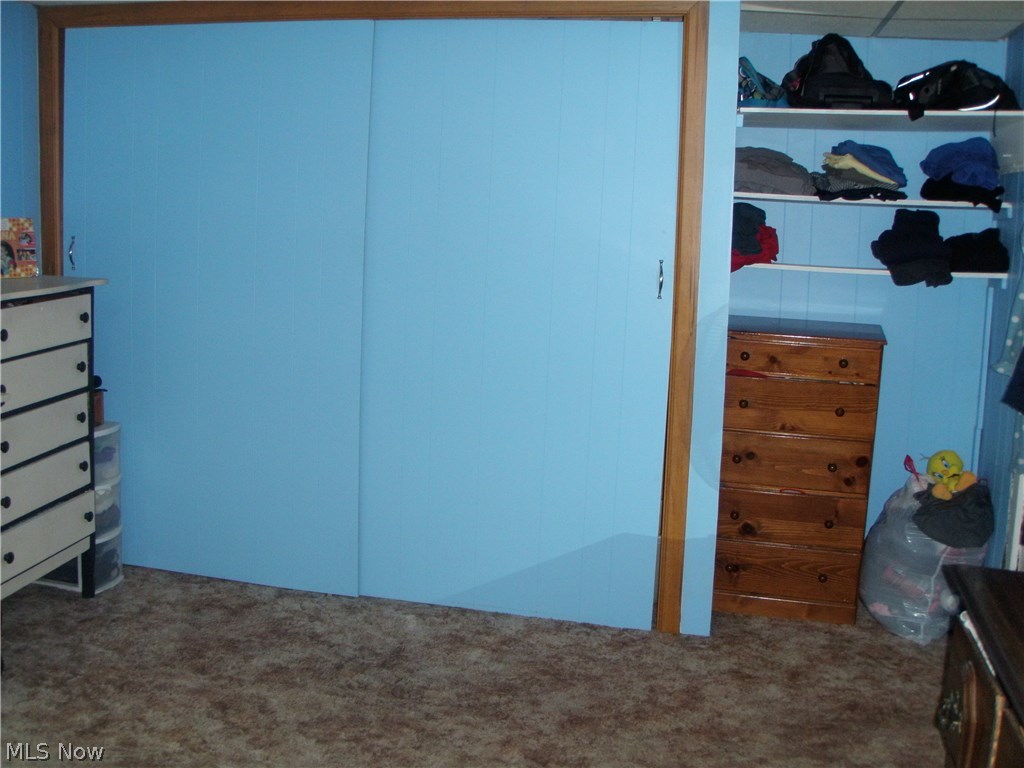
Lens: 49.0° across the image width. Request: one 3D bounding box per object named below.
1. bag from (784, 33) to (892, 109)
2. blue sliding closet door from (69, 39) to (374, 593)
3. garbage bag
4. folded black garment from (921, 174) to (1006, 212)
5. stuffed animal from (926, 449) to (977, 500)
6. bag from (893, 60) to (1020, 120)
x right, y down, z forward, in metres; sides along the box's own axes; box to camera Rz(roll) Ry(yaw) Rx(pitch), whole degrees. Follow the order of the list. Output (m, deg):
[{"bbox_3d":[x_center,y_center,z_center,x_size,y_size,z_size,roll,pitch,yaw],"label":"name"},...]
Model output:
[{"bbox_3d":[1.085,-1.037,3.753,0.360,0.270,0.350,4,10,13],"label":"bag"},{"bbox_3d":[-1.064,-0.256,4.028,1.190,2.030,0.040,4,10,13],"label":"blue sliding closet door"},{"bbox_3d":[1.426,0.572,3.869,0.430,0.550,0.420,4,10,13],"label":"garbage bag"},{"bbox_3d":[1.619,-0.686,4.042,0.290,0.140,0.250,4,10,13],"label":"folded black garment"},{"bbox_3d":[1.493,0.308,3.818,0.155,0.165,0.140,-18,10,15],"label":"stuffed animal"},{"bbox_3d":[1.433,-0.958,3.642,0.410,0.190,0.320,4,10,13],"label":"bag"}]

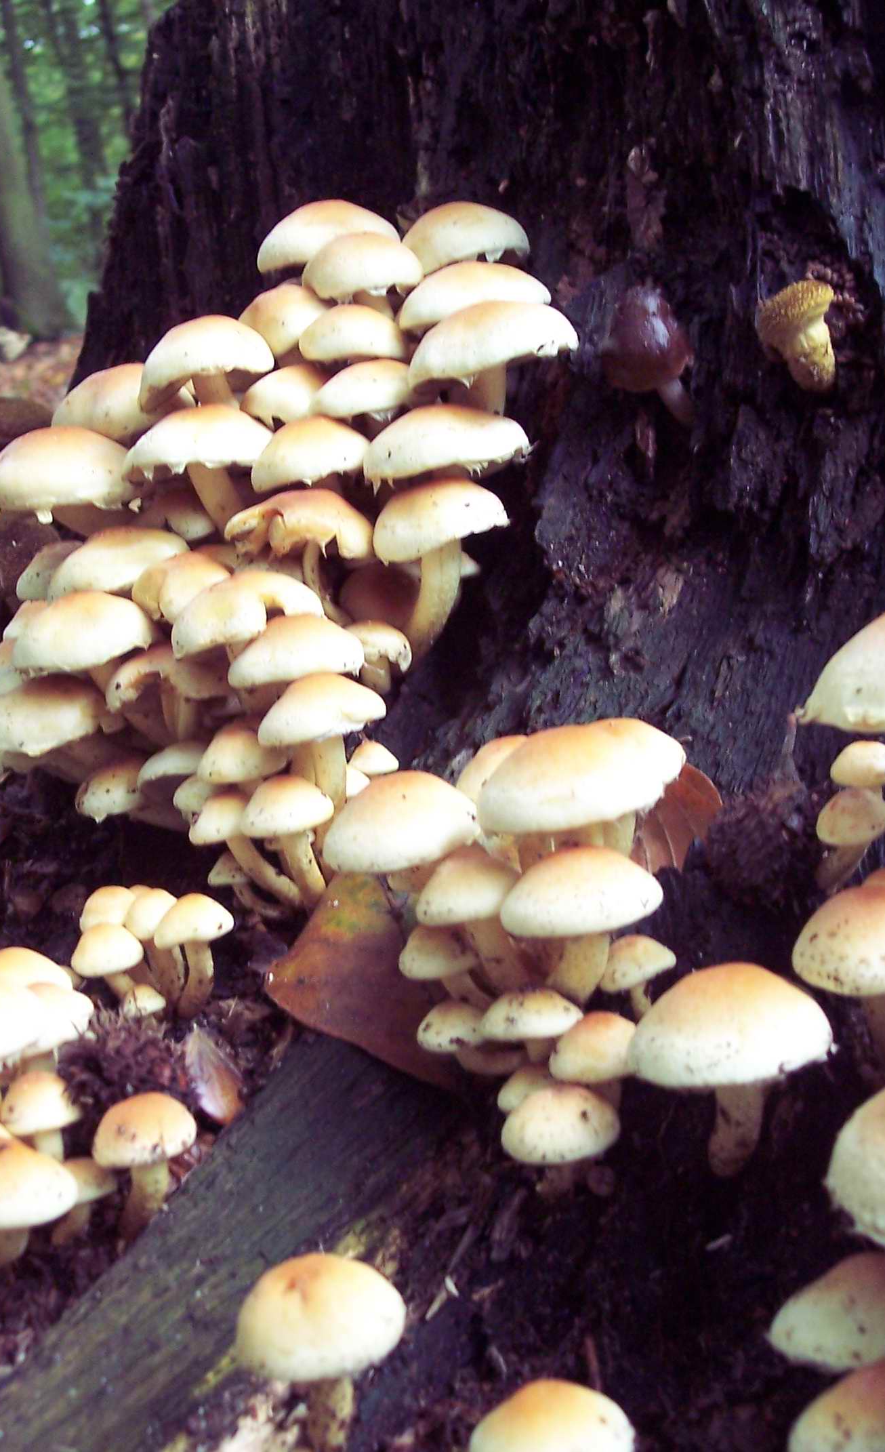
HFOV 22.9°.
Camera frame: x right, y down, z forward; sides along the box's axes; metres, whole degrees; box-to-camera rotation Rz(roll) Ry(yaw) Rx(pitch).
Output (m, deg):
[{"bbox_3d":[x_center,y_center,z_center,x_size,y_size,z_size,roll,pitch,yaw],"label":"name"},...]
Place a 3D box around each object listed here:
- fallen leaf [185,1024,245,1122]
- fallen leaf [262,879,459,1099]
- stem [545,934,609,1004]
[{"bbox_3d":[-0.056,0.086,0.541,0.010,0.009,0.031,-16,49,-13],"label":"fallen leaf"},{"bbox_3d":[-0.011,0.058,0.511,0.053,0.014,0.046,23,57,10],"label":"fallen leaf"},{"bbox_3d":[0.030,0.052,0.483,0.010,0.020,0.010,15,12,5],"label":"stem"}]

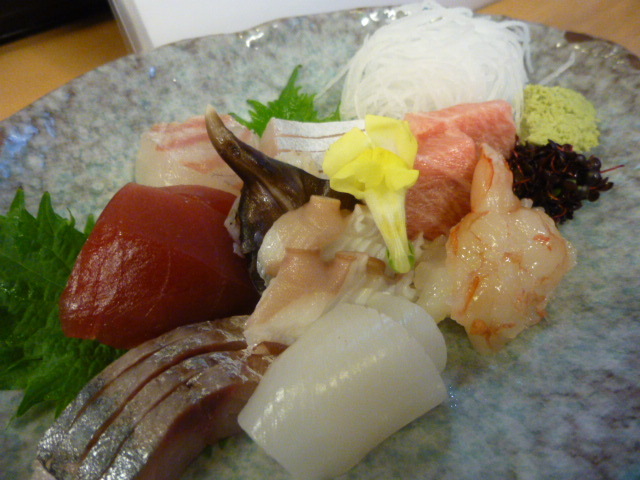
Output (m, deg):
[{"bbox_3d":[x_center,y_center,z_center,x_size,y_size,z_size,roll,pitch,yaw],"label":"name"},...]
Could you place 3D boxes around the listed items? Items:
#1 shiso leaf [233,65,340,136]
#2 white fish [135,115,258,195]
[{"bbox_3d":[-0.014,-0.056,0.201,0.046,0.019,0.046,-2,47,0],"label":"shiso leaf"},{"bbox_3d":[-0.046,-0.029,0.178,0.042,0.021,0.033,-8,47,-5],"label":"white fish"}]

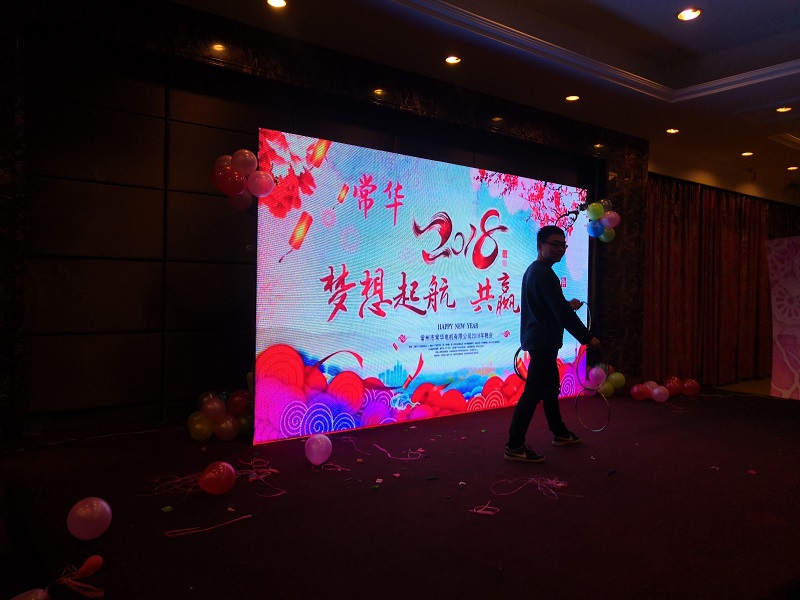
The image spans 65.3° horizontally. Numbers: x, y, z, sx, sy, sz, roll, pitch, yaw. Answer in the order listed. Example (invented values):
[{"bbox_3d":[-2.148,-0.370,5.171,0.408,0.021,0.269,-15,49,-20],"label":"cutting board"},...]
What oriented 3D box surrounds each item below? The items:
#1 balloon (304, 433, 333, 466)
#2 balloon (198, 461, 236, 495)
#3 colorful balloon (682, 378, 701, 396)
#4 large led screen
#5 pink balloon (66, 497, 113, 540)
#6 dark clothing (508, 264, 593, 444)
[{"bbox_3d":[-0.557,1.032,4.291,0.190,0.217,0.192,1,1,-7],"label":"balloon"},{"bbox_3d":[-1.064,1.044,3.657,0.217,0.199,0.212,1,1,-16],"label":"balloon"},{"bbox_3d":[3.497,1.054,7.496,0.215,0.209,0.215,1,1,25],"label":"colorful balloon"},{"bbox_3d":[0.524,-0.099,6.231,4.253,2.470,0.120,0,1,-38],"label":"large led screen"},{"bbox_3d":[-1.475,1.041,2.966,0.222,0.207,0.217,0,1,-26],"label":"pink balloon"},{"bbox_3d":[1.100,0.400,4.820,0.700,1.420,0.500,0,1,-20],"label":"dark clothing"}]

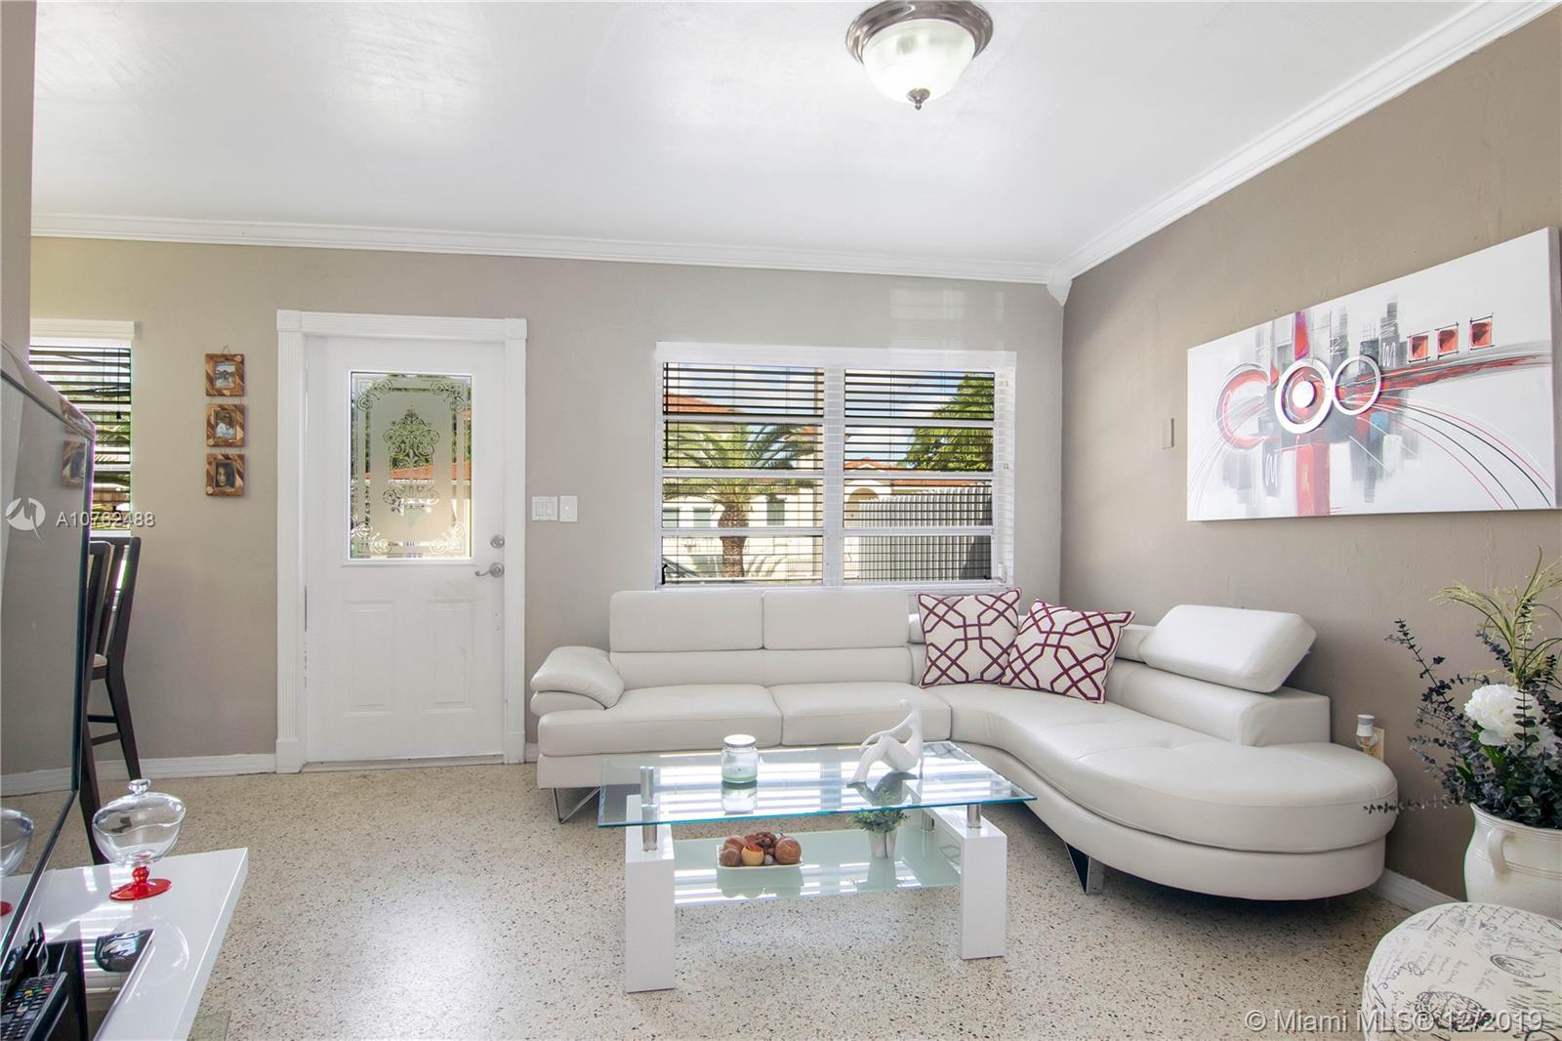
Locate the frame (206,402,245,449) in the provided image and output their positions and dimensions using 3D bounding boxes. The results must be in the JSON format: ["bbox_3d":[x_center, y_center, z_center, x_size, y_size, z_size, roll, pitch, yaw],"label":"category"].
[{"bbox_3d":[-2.547,-0.434,3.591,0.158,0.197,0.020,0,0,-9],"label":"frame"}]

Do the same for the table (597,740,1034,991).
[{"bbox_3d":[0.070,0.957,2.260,1.135,0.436,0.570,0,0,-10],"label":"table"}]

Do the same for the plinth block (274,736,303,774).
[{"bbox_3d":[-2.283,1.089,3.630,0.105,0.168,0.028,0,1,-8],"label":"plinth block"}]

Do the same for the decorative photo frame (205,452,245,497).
[{"bbox_3d":[-2.548,-0.208,3.591,0.160,0.196,0.020,0,0,-9],"label":"decorative photo frame"}]

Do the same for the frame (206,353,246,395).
[{"bbox_3d":[-2.550,-0.664,3.591,0.162,0.196,0.020,0,0,-9],"label":"frame"}]

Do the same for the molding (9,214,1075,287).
[{"bbox_3d":[-0.940,-1.306,3.808,4.868,0.080,0.080,0,0,-9],"label":"molding"}]

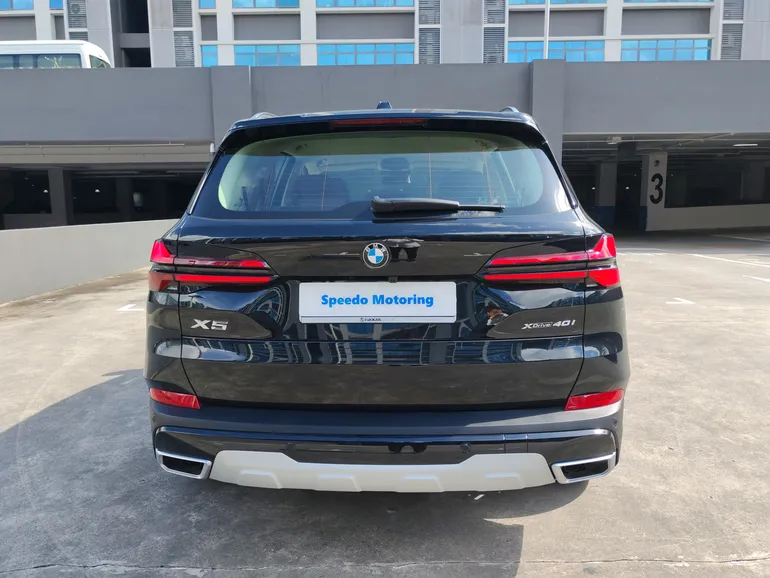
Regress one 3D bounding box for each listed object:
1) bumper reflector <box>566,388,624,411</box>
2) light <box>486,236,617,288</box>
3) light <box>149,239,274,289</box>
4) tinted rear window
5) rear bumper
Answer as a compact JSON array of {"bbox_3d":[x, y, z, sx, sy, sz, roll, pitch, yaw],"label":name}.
[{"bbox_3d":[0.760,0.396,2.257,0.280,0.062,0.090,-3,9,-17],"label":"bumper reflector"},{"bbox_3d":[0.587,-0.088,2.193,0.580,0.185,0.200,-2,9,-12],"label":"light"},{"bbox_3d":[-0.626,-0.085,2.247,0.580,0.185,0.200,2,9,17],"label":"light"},{"bbox_3d":[-0.017,-0.407,2.299,1.360,0.410,0.130,0,-27,3],"label":"tinted rear window"},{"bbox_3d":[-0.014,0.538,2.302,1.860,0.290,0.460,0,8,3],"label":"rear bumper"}]

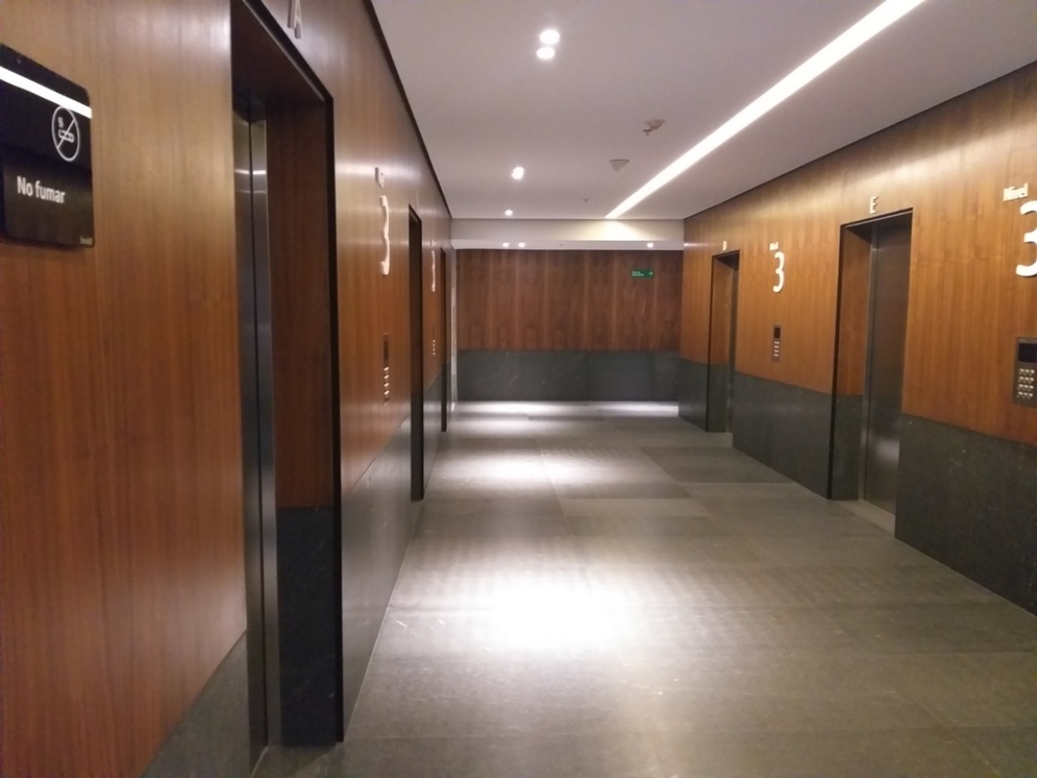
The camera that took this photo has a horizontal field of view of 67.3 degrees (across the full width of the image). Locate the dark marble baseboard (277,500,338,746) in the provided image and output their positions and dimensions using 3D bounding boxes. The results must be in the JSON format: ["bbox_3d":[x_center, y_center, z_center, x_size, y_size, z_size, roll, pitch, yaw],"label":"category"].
[{"bbox_3d":[-0.732,0.825,2.723,0.199,0.852,0.040,0,6,-2],"label":"dark marble baseboard"}]

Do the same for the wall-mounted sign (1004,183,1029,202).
[{"bbox_3d":[2.615,-1.035,4.109,0.020,0.070,0.193,0,6,-2],"label":"wall-mounted sign"}]

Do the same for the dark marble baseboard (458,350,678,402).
[{"bbox_3d":[0.836,-0.219,12.993,3.687,0.852,0.040,0,6,-2],"label":"dark marble baseboard"}]

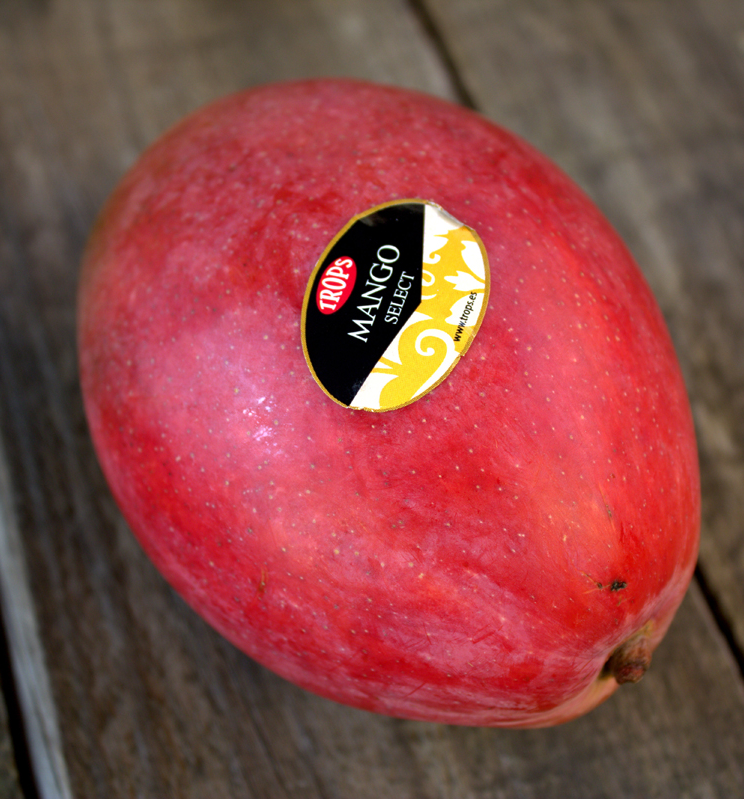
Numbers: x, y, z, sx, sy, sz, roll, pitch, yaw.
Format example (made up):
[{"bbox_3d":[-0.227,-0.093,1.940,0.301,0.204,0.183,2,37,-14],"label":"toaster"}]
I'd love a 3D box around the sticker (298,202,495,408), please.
[{"bbox_3d":[0.003,-0.014,0.238,0.026,0.003,0.034,15,71,18],"label":"sticker"}]

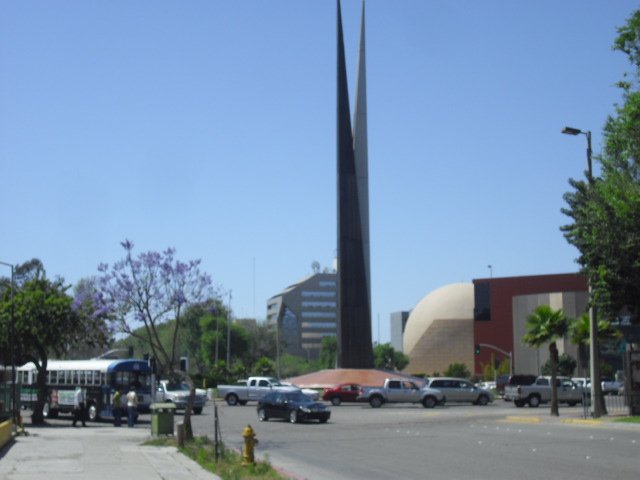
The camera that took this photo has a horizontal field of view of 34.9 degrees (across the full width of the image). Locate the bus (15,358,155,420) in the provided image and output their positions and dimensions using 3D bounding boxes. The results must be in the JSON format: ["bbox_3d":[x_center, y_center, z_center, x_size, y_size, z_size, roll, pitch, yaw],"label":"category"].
[{"bbox_3d":[-12.600,7.920,54.000,2.500,3.100,10.000,6,-10,-41],"label":"bus"}]

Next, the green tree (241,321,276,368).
[{"bbox_3d":[-6.350,12.223,105.498,3.900,7.730,3.900,0,-7,0],"label":"green tree"}]

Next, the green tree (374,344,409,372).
[{"bbox_3d":[9.013,16.062,130.379,4.400,5.950,4.400,0,-7,0],"label":"green tree"}]

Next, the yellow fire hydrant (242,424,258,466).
[{"bbox_3d":[-1.514,4.460,22.058,0.380,0.910,0.320,0,-7,0],"label":"yellow fire hydrant"}]

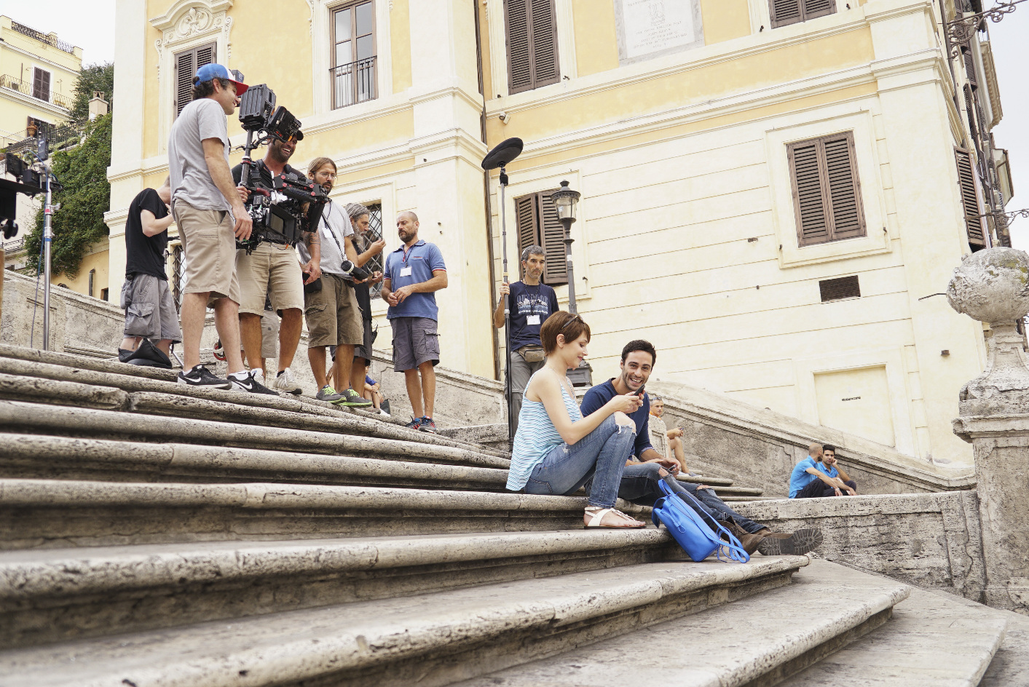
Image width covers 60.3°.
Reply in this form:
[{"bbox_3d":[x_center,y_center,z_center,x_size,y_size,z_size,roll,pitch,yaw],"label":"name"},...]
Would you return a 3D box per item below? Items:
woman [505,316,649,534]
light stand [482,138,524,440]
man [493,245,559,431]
[{"bbox_3d":[0.274,0.327,3.900,0.640,0.948,0.430,-7,-12,17],"label":"woman"},{"bbox_3d":[-0.034,-0.404,7.056,0.350,2.636,0.350,-10,-13,30],"label":"light stand"},{"bbox_3d":[0.100,0.073,7.165,0.530,1.789,0.380,-2,-11,-9],"label":"man"}]

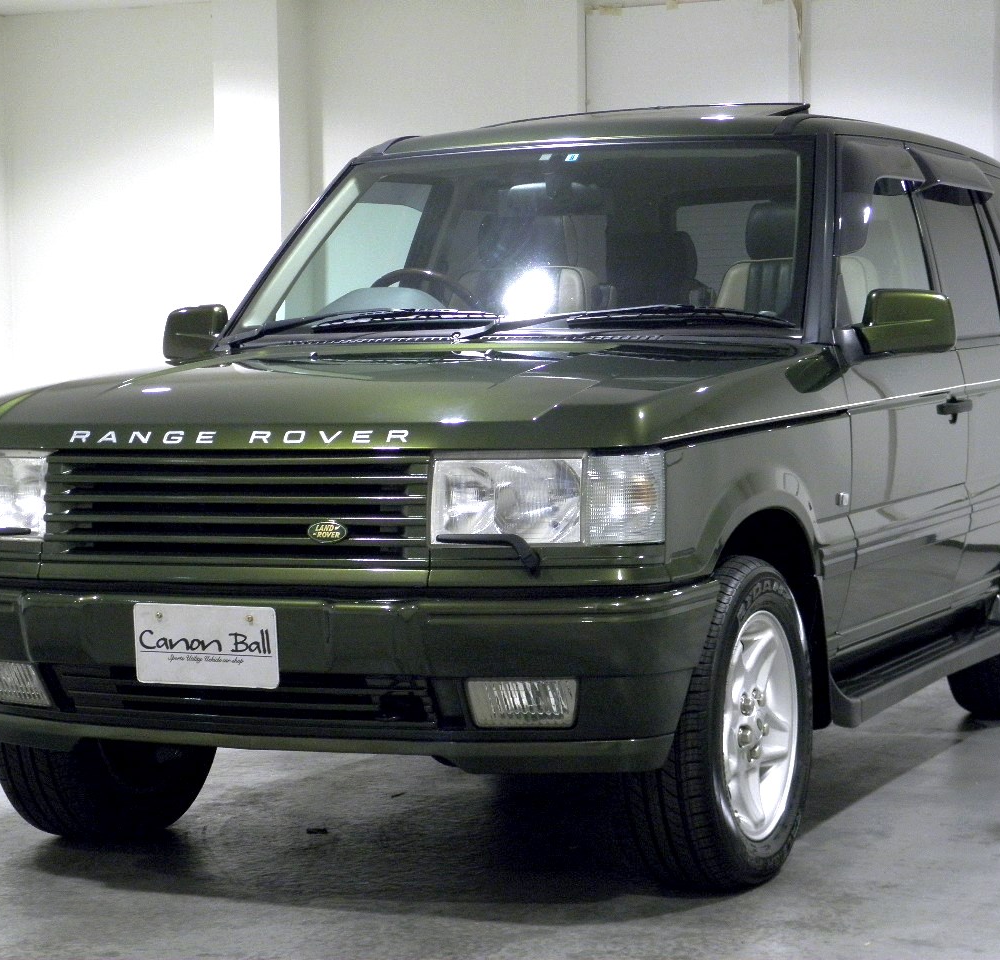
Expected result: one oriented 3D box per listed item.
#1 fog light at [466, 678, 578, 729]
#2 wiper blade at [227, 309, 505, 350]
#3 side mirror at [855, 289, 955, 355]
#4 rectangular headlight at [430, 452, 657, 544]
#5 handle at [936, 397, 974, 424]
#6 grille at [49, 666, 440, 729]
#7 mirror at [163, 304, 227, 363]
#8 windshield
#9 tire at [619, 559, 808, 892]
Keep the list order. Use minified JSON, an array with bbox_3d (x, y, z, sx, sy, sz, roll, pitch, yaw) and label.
[{"bbox_3d":[0.052,0.444,4.954,0.220,0.111,0.110,0,3,19],"label":"fog light"},{"bbox_3d":[-0.361,-0.388,6.417,0.825,0.097,0.100,1,3,25],"label":"wiper blade"},{"bbox_3d":[0.981,-0.378,6.055,0.247,0.168,0.130,1,3,25],"label":"side mirror"},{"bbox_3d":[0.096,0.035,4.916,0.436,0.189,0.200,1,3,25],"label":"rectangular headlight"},{"bbox_3d":[1.221,-0.189,6.753,0.050,0.075,0.190,0,3,25],"label":"handle"},{"bbox_3d":[-0.531,0.436,5.109,0.940,0.115,0.090,0,3,25],"label":"grille"},{"bbox_3d":[-0.819,-0.394,6.888,0.247,0.168,0.130,1,3,25],"label":"mirror"},{"bbox_3d":[0.090,-0.632,6.428,1.530,0.090,0.700,0,47,25],"label":"windshield"},{"bbox_3d":[0.463,0.520,5.464,0.265,0.725,0.734,1,3,25],"label":"tire"}]

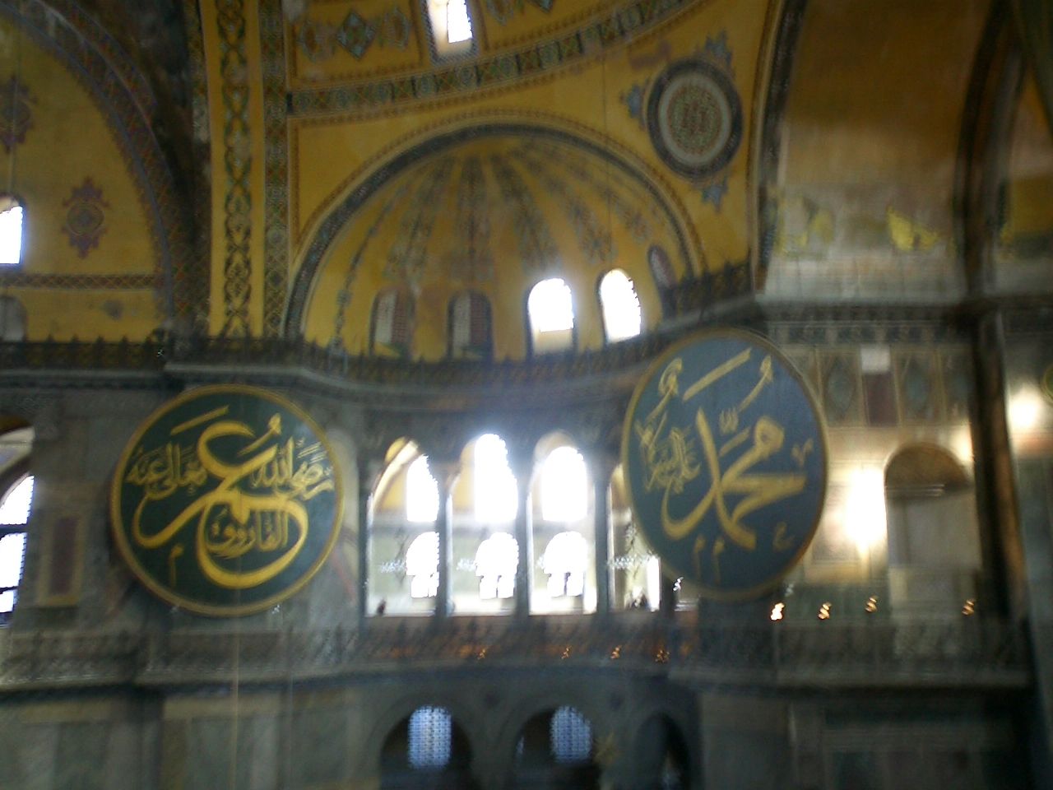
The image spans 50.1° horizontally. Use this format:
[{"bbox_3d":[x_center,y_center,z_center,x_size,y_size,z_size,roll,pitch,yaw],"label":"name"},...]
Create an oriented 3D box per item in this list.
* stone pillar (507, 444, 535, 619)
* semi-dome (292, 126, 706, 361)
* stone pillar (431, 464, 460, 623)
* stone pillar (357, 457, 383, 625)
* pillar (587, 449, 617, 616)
[{"bbox_3d":[-0.192,5.022,40.225,0.980,6.300,0.980,-1,-11,0],"label":"stone pillar"},{"bbox_3d":[-0.100,-4.225,37.419,13.100,6.900,6.800,-5,-12,22],"label":"semi-dome"},{"bbox_3d":[-2.889,5.242,40.141,0.980,5.930,0.980,-1,-11,0],"label":"stone pillar"},{"bbox_3d":[-5.542,5.104,39.158,0.920,5.920,0.920,-1,-11,0],"label":"stone pillar"},{"bbox_3d":[2.656,4.922,39.166,1.000,6.000,1.000,-1,-11,0],"label":"pillar"}]

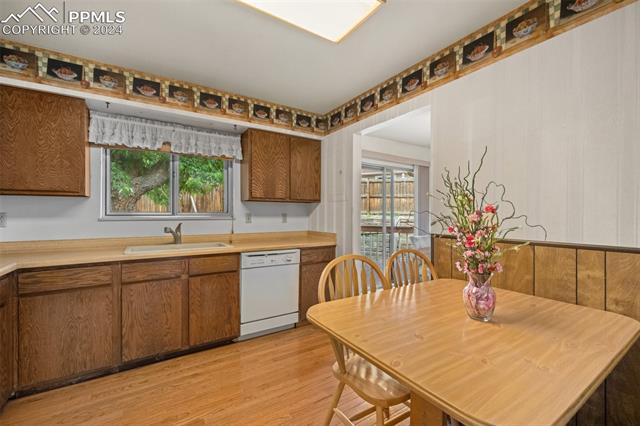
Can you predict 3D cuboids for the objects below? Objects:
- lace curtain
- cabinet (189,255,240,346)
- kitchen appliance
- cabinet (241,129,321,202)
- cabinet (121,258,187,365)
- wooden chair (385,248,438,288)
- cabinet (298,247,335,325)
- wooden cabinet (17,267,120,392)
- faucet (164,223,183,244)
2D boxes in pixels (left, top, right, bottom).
[{"bbox_3d":[-1.402,-0.731,2.602,1.295,0.287,0.070,0,0,-34],"label":"lace curtain"},{"bbox_3d":[-1.071,0.741,2.561,0.433,0.744,0.595,0,0,-34],"label":"cabinet"},{"bbox_3d":[-0.618,0.762,2.847,0.619,0.780,0.600,0,0,-34],"label":"kitchen appliance"},{"bbox_3d":[-0.455,-0.496,3.161,0.900,0.751,0.310,0,0,-34],"label":"cabinet"},{"bbox_3d":[-1.434,0.738,2.319,0.450,0.744,0.595,0,0,-34],"label":"cabinet"},{"bbox_3d":[0.715,0.733,1.607,0.470,0.960,0.490,0,0,-34],"label":"wooden chair"},{"bbox_3d":[-0.175,0.748,3.156,0.450,0.744,0.595,0,0,-34],"label":"cabinet"},{"bbox_3d":[-1.845,0.735,2.046,0.502,0.744,0.595,0,0,-34],"label":"wooden cabinet"},{"bbox_3d":[-1.390,0.197,2.541,0.055,0.200,0.200,0,0,16],"label":"faucet"}]

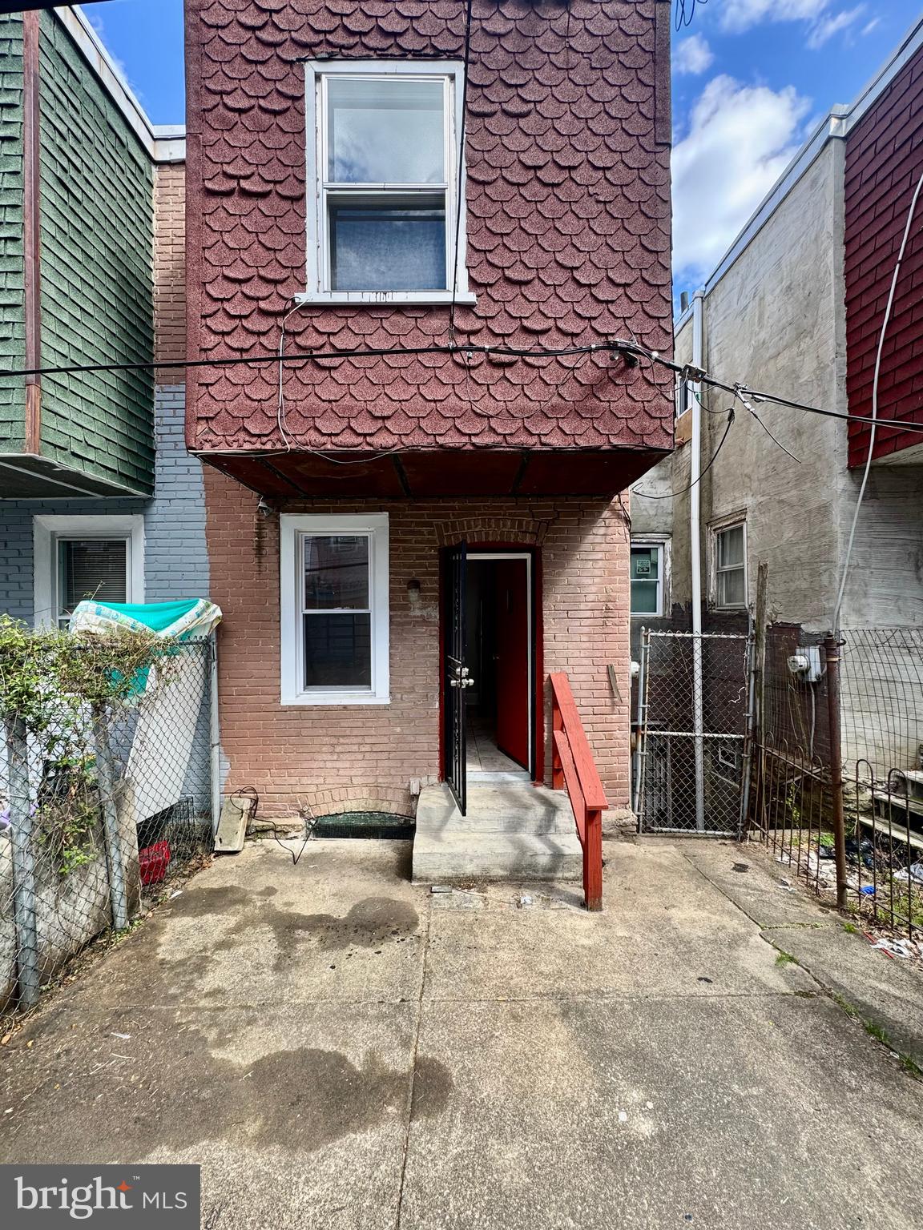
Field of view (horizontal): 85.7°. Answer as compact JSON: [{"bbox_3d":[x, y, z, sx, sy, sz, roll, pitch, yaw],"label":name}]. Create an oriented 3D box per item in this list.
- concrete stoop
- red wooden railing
[{"bbox_3d":[0.272,1.703,3.950,1.250,0.425,0.770,0,0,0],"label":"concrete stoop"},{"bbox_3d":[0.860,1.217,3.767,0.155,1.400,1.130,0,0,-2],"label":"red wooden railing"}]

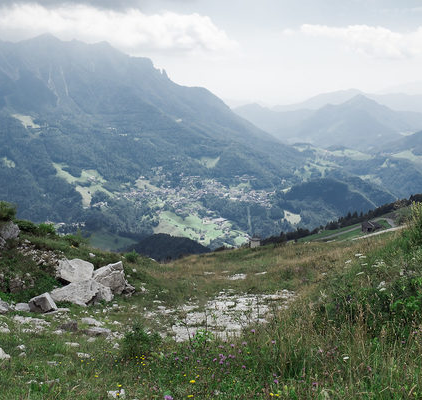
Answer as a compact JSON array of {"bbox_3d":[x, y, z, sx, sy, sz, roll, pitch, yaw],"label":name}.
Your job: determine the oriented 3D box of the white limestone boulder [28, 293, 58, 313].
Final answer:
[{"bbox_3d":[-3.185,1.950,14.200,0.530,0.360,0.430,0,8,0],"label":"white limestone boulder"}]

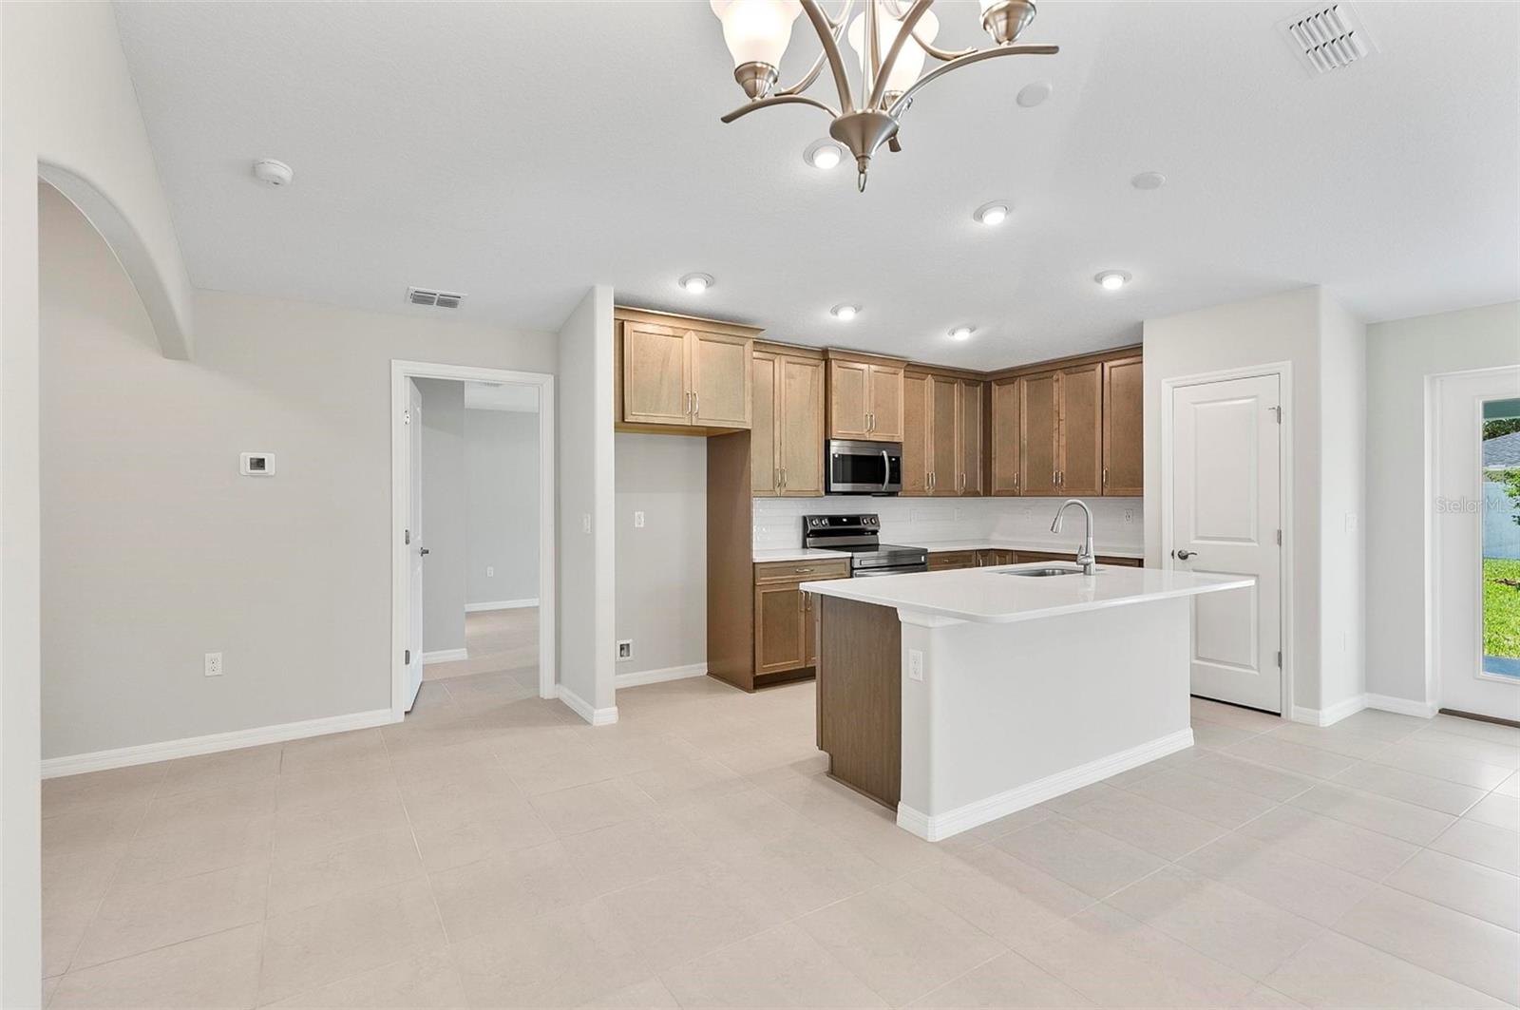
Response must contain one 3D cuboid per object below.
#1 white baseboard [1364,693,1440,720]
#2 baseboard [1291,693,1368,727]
[{"bbox_3d":[3.929,1.217,4.124,0.170,0.089,0.295,0,0,-32],"label":"white baseboard"},{"bbox_3d":[3.456,1.219,4.077,0.700,0.089,0.152,0,0,-32],"label":"baseboard"}]

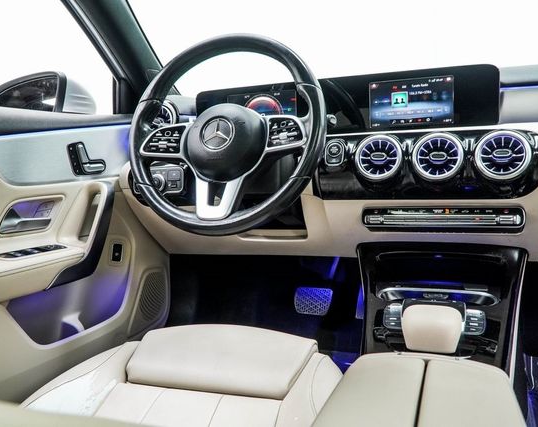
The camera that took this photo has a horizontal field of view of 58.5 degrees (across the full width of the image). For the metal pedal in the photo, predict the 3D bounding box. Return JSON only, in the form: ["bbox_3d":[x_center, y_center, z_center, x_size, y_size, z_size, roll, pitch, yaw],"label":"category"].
[{"bbox_3d":[0.120,0.230,1.277,0.100,0.070,0.030,0,-22,20],"label":"metal pedal"}]

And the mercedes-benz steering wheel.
[{"bbox_3d":[-0.078,-0.143,0.863,0.370,0.370,0.095,0,-8,18],"label":"mercedes-benz steering wheel"}]

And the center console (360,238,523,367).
[{"bbox_3d":[0.280,0.155,0.783,0.260,0.210,0.290,0,1,19],"label":"center console"}]

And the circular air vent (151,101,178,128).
[{"bbox_3d":[-0.254,-0.243,1.181,0.090,0.090,0.050,0,11,20],"label":"circular air vent"}]

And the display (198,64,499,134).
[{"bbox_3d":[0.132,-0.214,0.991,0.630,0.122,0.040,0,1,20],"label":"display"}]

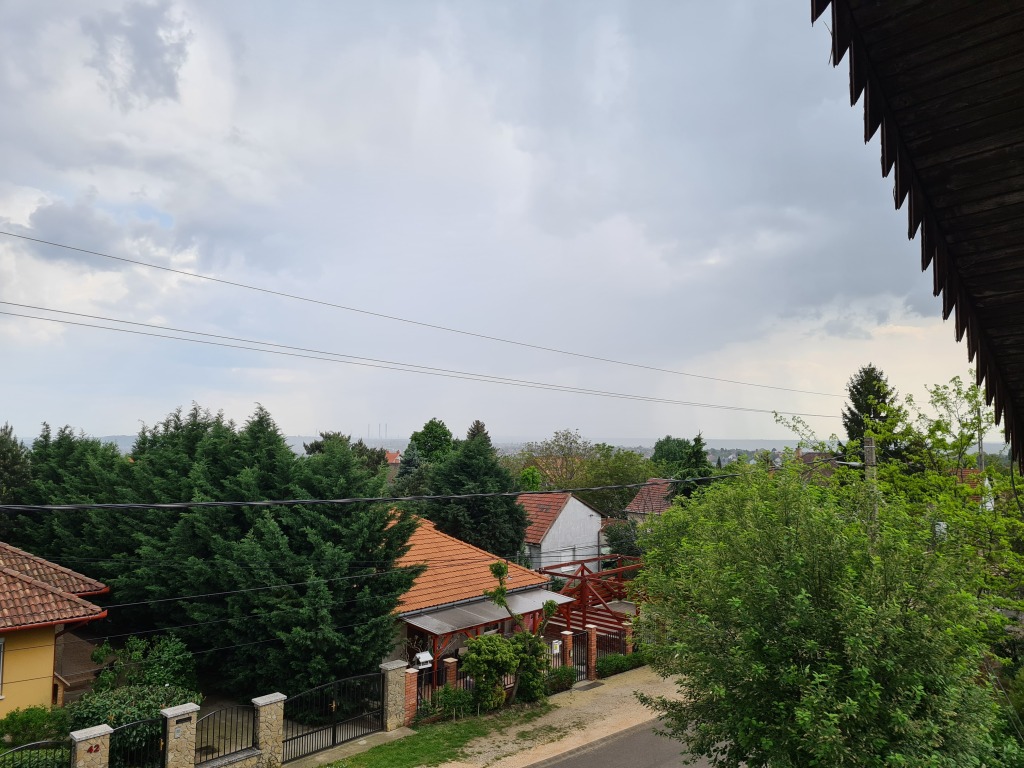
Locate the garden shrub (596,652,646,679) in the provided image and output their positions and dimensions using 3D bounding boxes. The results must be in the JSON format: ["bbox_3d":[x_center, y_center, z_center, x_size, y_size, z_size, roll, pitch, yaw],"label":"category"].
[{"bbox_3d":[4.072,10.412,28.600,0.650,0.650,2.800,-4,-6,42],"label":"garden shrub"}]

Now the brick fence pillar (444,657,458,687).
[{"bbox_3d":[-1.792,8.918,22.600,0.300,1.580,0.310,-4,-6,42],"label":"brick fence pillar"}]

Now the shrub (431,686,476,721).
[{"bbox_3d":[-1.694,9.181,22.237,0.900,0.850,1.400,-4,-6,43],"label":"shrub"}]

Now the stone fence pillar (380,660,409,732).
[{"bbox_3d":[-3.250,8.599,21.150,0.400,1.690,0.650,-4,-6,42],"label":"stone fence pillar"}]

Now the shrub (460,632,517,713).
[{"bbox_3d":[-0.687,8.738,23.247,1.550,2.100,1.700,0,-4,0],"label":"shrub"}]

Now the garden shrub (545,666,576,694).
[{"bbox_3d":[1.620,9.884,25.763,0.700,0.720,1.400,-4,-6,43],"label":"garden shrub"}]

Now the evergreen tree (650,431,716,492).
[{"bbox_3d":[13.457,9.089,60.000,4.900,10.200,4.900,-4,-6,42],"label":"evergreen tree"}]

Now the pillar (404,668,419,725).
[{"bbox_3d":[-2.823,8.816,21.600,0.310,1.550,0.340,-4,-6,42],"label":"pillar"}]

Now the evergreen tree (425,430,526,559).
[{"bbox_3d":[-1.939,7.427,42.000,5.200,9.700,5.400,0,-4,0],"label":"evergreen tree"}]

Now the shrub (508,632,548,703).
[{"bbox_3d":[0.547,8.998,24.542,1.200,2.050,1.300,0,-4,0],"label":"shrub"}]

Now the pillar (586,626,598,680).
[{"bbox_3d":[2.868,9.590,27.468,0.310,1.880,0.310,-4,-6,43],"label":"pillar"}]

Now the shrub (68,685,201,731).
[{"bbox_3d":[-9.149,8.076,18.570,2.100,1.300,2.900,-4,-6,43],"label":"shrub"}]

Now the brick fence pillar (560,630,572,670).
[{"bbox_3d":[1.911,9.450,26.481,0.310,1.800,0.310,-4,-6,43],"label":"brick fence pillar"}]

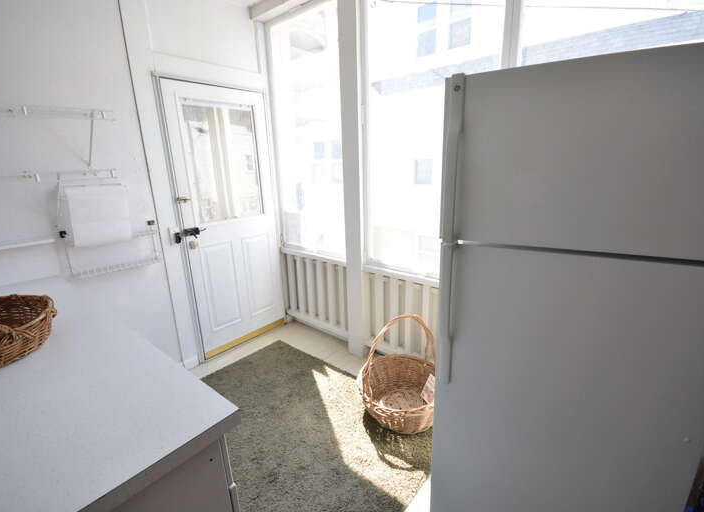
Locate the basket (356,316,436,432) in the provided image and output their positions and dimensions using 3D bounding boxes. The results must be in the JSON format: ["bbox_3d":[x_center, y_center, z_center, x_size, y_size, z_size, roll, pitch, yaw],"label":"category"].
[{"bbox_3d":[0.312,0.646,1.879,0.530,0.645,0.520,-1,17,0],"label":"basket"}]

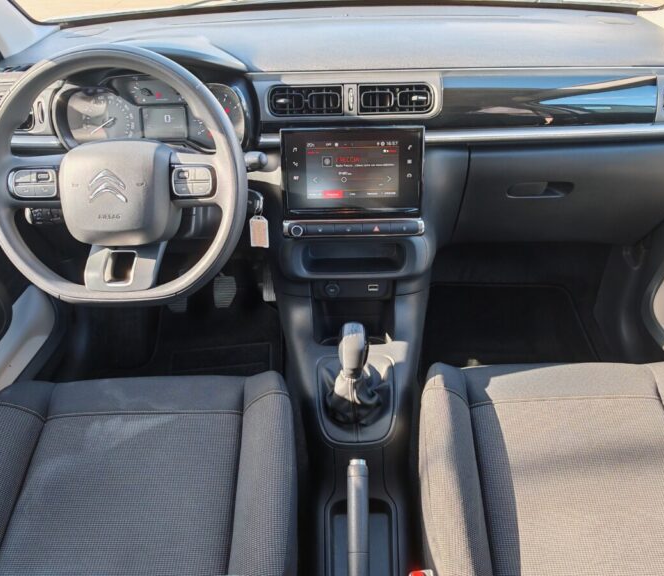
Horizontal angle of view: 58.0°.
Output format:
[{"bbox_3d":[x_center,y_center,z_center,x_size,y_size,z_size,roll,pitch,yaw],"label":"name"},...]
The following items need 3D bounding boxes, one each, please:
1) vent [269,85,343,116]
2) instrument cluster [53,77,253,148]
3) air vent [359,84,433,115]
[{"bbox_3d":[-0.046,-0.327,1.045,0.128,0.052,0.035,-1,22,0],"label":"vent"},{"bbox_3d":[-0.313,-0.307,1.050,0.325,0.126,0.070,-1,15,0],"label":"instrument cluster"},{"bbox_3d":[0.110,-0.329,1.045,0.128,0.052,0.035,-1,22,0],"label":"air vent"}]

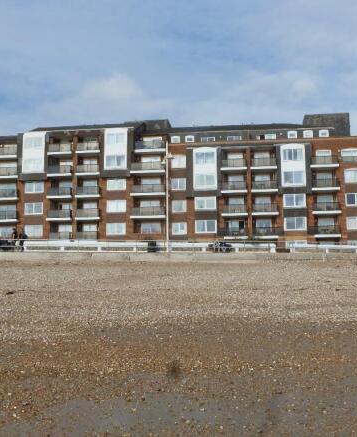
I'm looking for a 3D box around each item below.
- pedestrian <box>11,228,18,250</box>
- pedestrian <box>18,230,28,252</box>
[{"bbox_3d":[-12.255,1.622,45.300,0.450,1.720,0.500,1,-8,-10],"label":"pedestrian"},{"bbox_3d":[-11.658,1.719,45.300,0.600,1.670,0.520,1,-8,-10],"label":"pedestrian"}]

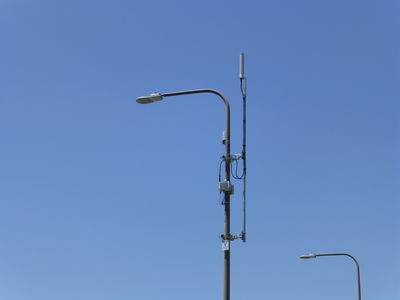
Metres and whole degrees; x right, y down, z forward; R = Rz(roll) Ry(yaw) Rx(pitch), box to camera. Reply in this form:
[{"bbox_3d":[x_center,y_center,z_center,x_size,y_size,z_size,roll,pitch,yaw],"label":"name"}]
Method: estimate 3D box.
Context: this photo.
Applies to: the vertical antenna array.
[{"bbox_3d":[1.057,-0.153,19.300,0.150,4.833,0.120,-5,-22,18],"label":"vertical antenna array"}]

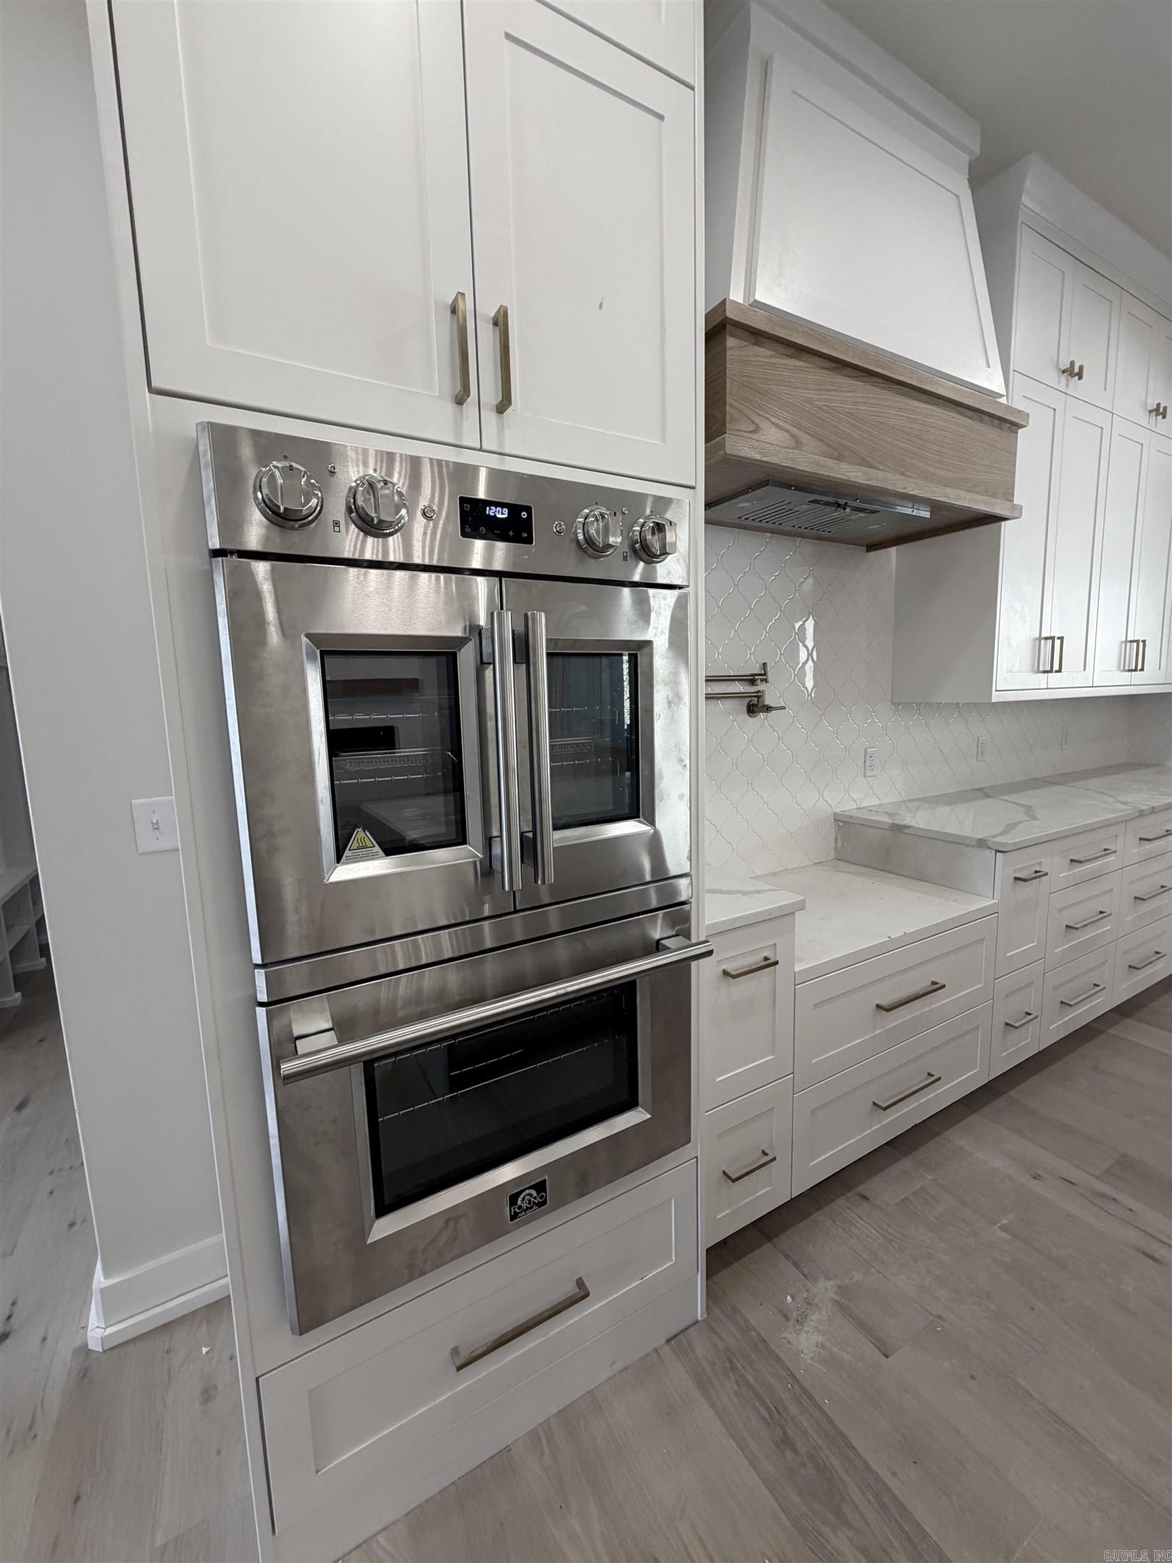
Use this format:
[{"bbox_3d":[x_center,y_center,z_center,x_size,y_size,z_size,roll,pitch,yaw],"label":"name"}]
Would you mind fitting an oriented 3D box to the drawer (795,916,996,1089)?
[{"bbox_3d":[0.804,0.583,2.018,0.927,0.292,0.525,-6,9,-30],"label":"drawer"}]

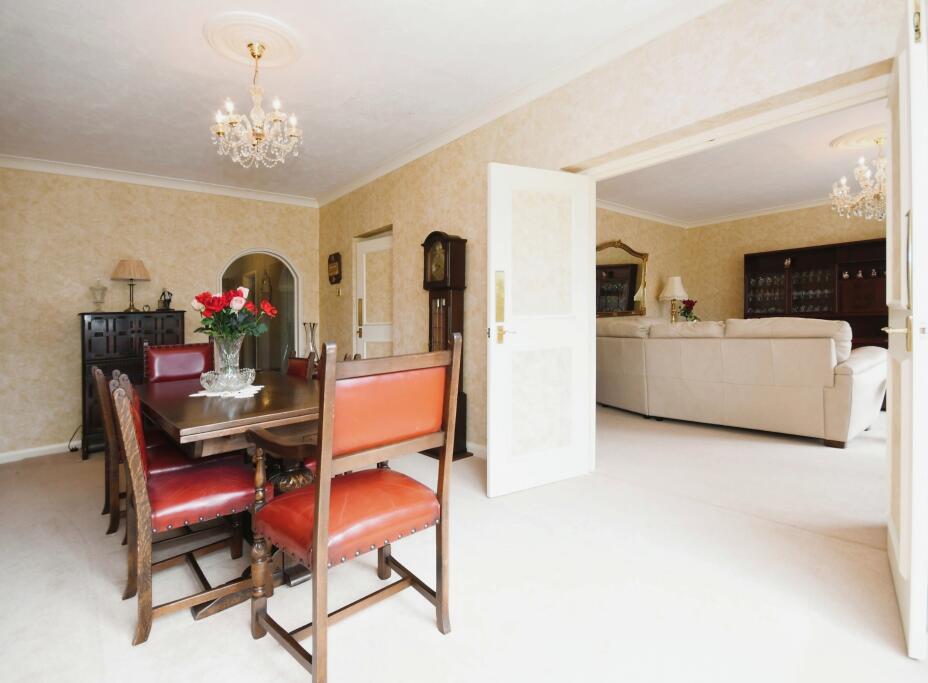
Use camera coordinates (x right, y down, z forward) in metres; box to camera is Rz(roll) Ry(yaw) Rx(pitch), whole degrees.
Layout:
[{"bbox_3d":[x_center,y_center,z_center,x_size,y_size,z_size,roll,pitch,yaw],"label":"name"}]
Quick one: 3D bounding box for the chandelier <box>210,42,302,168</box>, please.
[{"bbox_3d":[-1.085,-1.240,2.240,0.450,0.640,0.450,-3,3,-41],"label":"chandelier"}]

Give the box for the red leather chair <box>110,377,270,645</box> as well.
[{"bbox_3d":[-1.116,0.581,1.728,0.500,0.920,0.450,-4,3,-42],"label":"red leather chair"}]

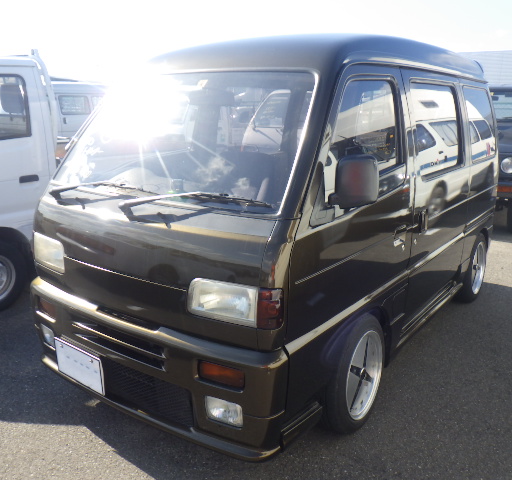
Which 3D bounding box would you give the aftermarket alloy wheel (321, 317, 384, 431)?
[{"bbox_3d":[0.404,0.568,2.272,0.180,0.512,0.512,11,17,34],"label":"aftermarket alloy wheel"}]

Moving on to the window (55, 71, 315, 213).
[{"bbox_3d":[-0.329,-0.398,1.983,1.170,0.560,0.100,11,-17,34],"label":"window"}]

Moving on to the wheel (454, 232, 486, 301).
[{"bbox_3d":[1.583,0.198,3.876,0.180,0.512,0.512,11,17,34],"label":"wheel"}]

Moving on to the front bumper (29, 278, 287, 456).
[{"bbox_3d":[-0.491,0.450,1.977,1.380,0.400,0.160,11,17,34],"label":"front bumper"}]

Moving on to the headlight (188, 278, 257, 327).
[{"bbox_3d":[-0.094,0.188,1.659,0.255,0.130,0.080,8,16,27],"label":"headlight"}]

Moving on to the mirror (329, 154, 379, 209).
[{"bbox_3d":[0.309,-0.188,1.638,0.145,0.180,0.090,11,17,34],"label":"mirror"}]

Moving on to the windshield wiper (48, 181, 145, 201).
[{"bbox_3d":[-0.629,-0.188,2.049,0.580,0.080,0.100,11,17,34],"label":"windshield wiper"}]

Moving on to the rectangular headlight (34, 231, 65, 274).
[{"bbox_3d":[-0.848,0.048,2.174,0.255,0.130,0.080,13,18,41],"label":"rectangular headlight"}]

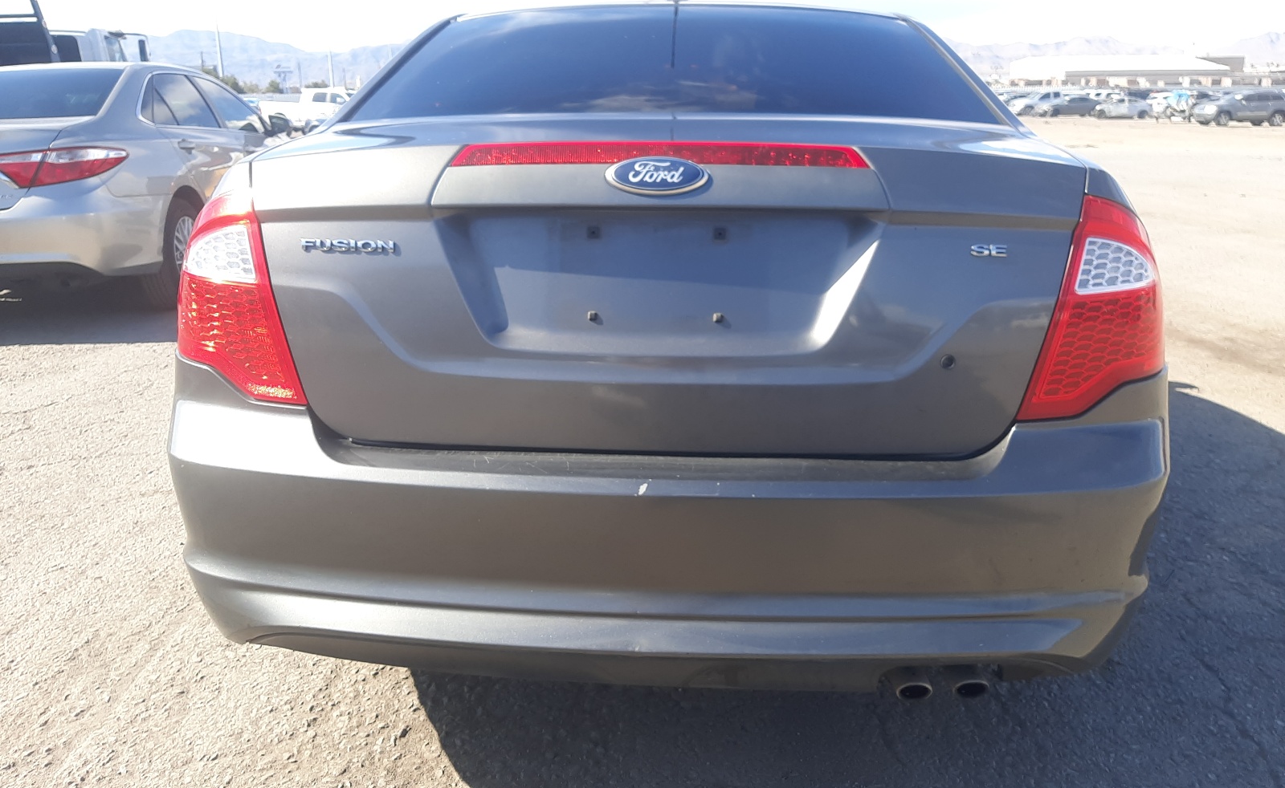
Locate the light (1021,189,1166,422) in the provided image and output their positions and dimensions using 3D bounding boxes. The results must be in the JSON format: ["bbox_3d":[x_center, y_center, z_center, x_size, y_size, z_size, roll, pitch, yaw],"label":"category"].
[{"bbox_3d":[0.715,-0.149,1.500,0.315,0.315,0.280,1,17,3],"label":"light"}]

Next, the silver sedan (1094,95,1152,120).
[{"bbox_3d":[31.854,-18.969,64.000,4.300,1.450,1.780,2,17,7],"label":"silver sedan"}]

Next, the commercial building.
[{"bbox_3d":[92.599,-59.060,184.454,36.647,9.000,20.000,13,21,37],"label":"commercial building"}]

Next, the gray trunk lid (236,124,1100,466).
[{"bbox_3d":[0.031,-0.203,1.592,1.280,0.470,0.540,1,17,3],"label":"gray trunk lid"}]

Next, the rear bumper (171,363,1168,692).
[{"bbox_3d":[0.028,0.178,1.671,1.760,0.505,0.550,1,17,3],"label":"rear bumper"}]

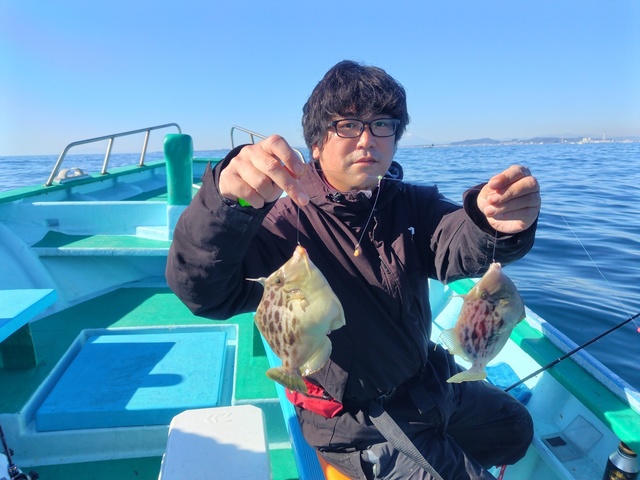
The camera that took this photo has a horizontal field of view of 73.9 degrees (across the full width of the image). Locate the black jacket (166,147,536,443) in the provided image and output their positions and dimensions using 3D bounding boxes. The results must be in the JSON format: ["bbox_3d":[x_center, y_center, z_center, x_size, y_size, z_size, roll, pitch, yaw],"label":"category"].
[{"bbox_3d":[0.027,0.130,0.865,0.600,0.620,0.570,-4,13,-13],"label":"black jacket"}]

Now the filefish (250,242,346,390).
[{"bbox_3d":[-0.026,0.092,0.505,0.115,0.187,0.040,4,11,5],"label":"filefish"}]

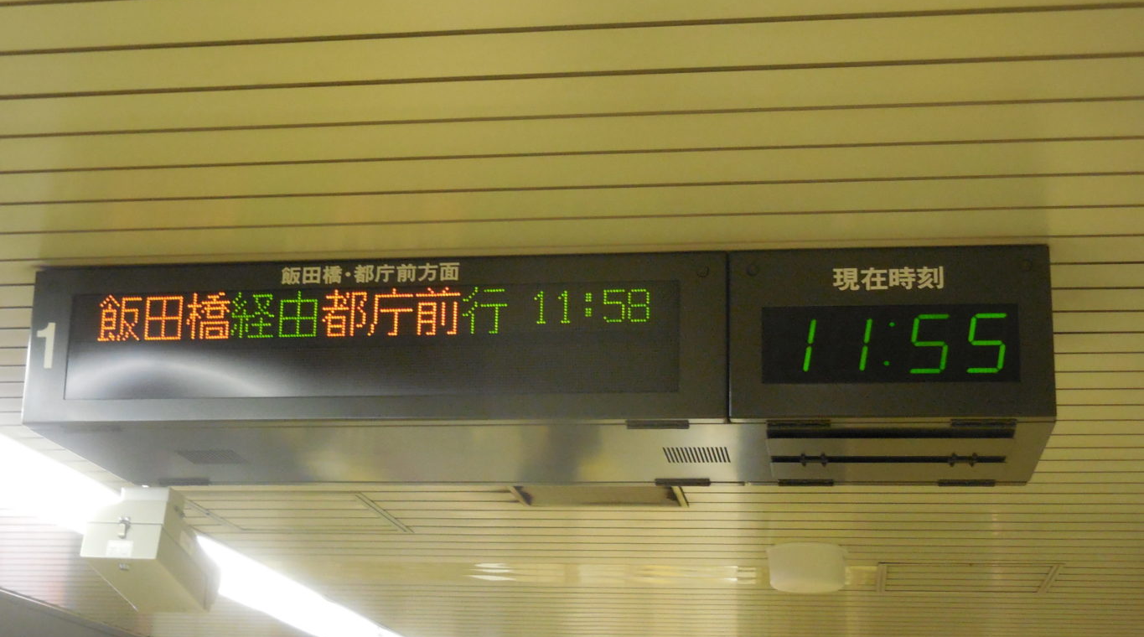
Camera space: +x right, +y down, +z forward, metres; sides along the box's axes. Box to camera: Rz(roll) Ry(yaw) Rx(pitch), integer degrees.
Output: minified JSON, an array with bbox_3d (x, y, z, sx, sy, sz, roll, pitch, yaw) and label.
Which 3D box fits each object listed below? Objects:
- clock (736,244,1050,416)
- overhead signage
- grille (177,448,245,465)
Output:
[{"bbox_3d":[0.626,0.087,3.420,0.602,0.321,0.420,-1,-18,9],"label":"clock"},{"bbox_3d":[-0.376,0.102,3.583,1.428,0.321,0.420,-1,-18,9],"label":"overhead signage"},{"bbox_3d":[-0.777,0.301,3.726,0.129,0.015,0.120,-1,-18,9],"label":"grille"}]

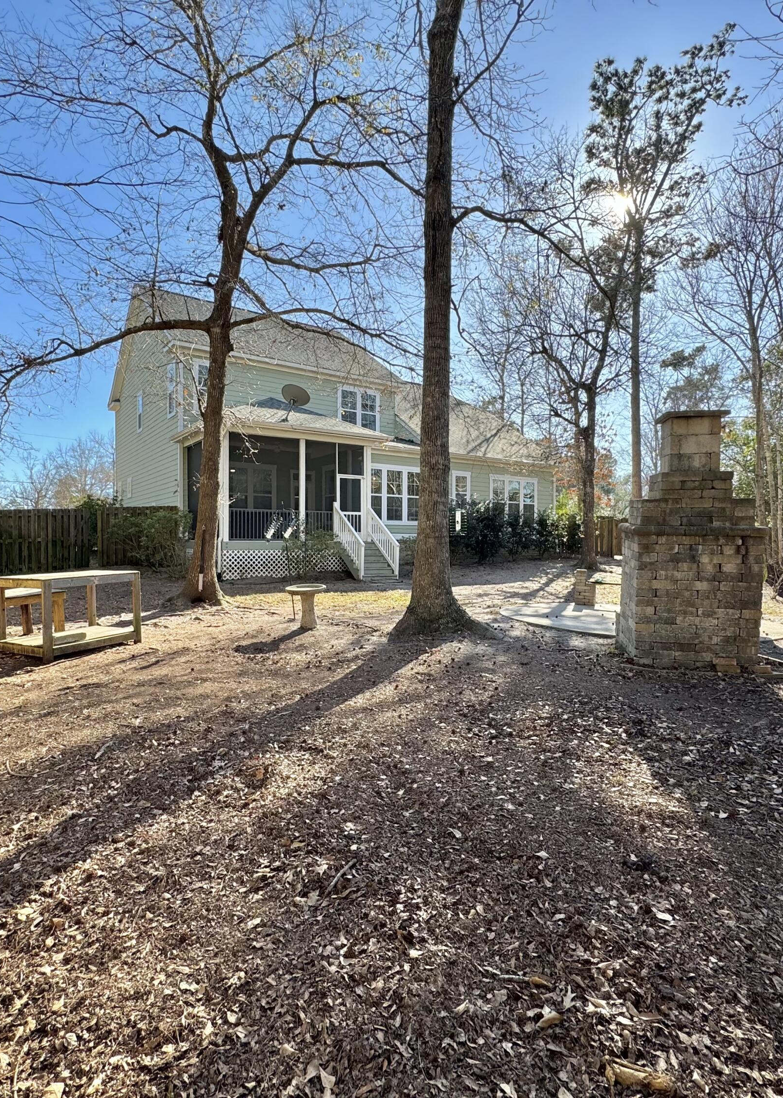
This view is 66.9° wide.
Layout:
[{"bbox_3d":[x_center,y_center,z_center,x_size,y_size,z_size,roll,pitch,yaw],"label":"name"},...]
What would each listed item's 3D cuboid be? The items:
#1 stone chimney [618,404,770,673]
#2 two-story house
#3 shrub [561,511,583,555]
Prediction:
[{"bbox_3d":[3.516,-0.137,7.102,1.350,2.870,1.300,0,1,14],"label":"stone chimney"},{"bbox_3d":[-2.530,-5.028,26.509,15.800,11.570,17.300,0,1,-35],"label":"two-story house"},{"bbox_3d":[7.783,-0.700,25.493,1.050,1.850,1.050,0,1,-35],"label":"shrub"}]

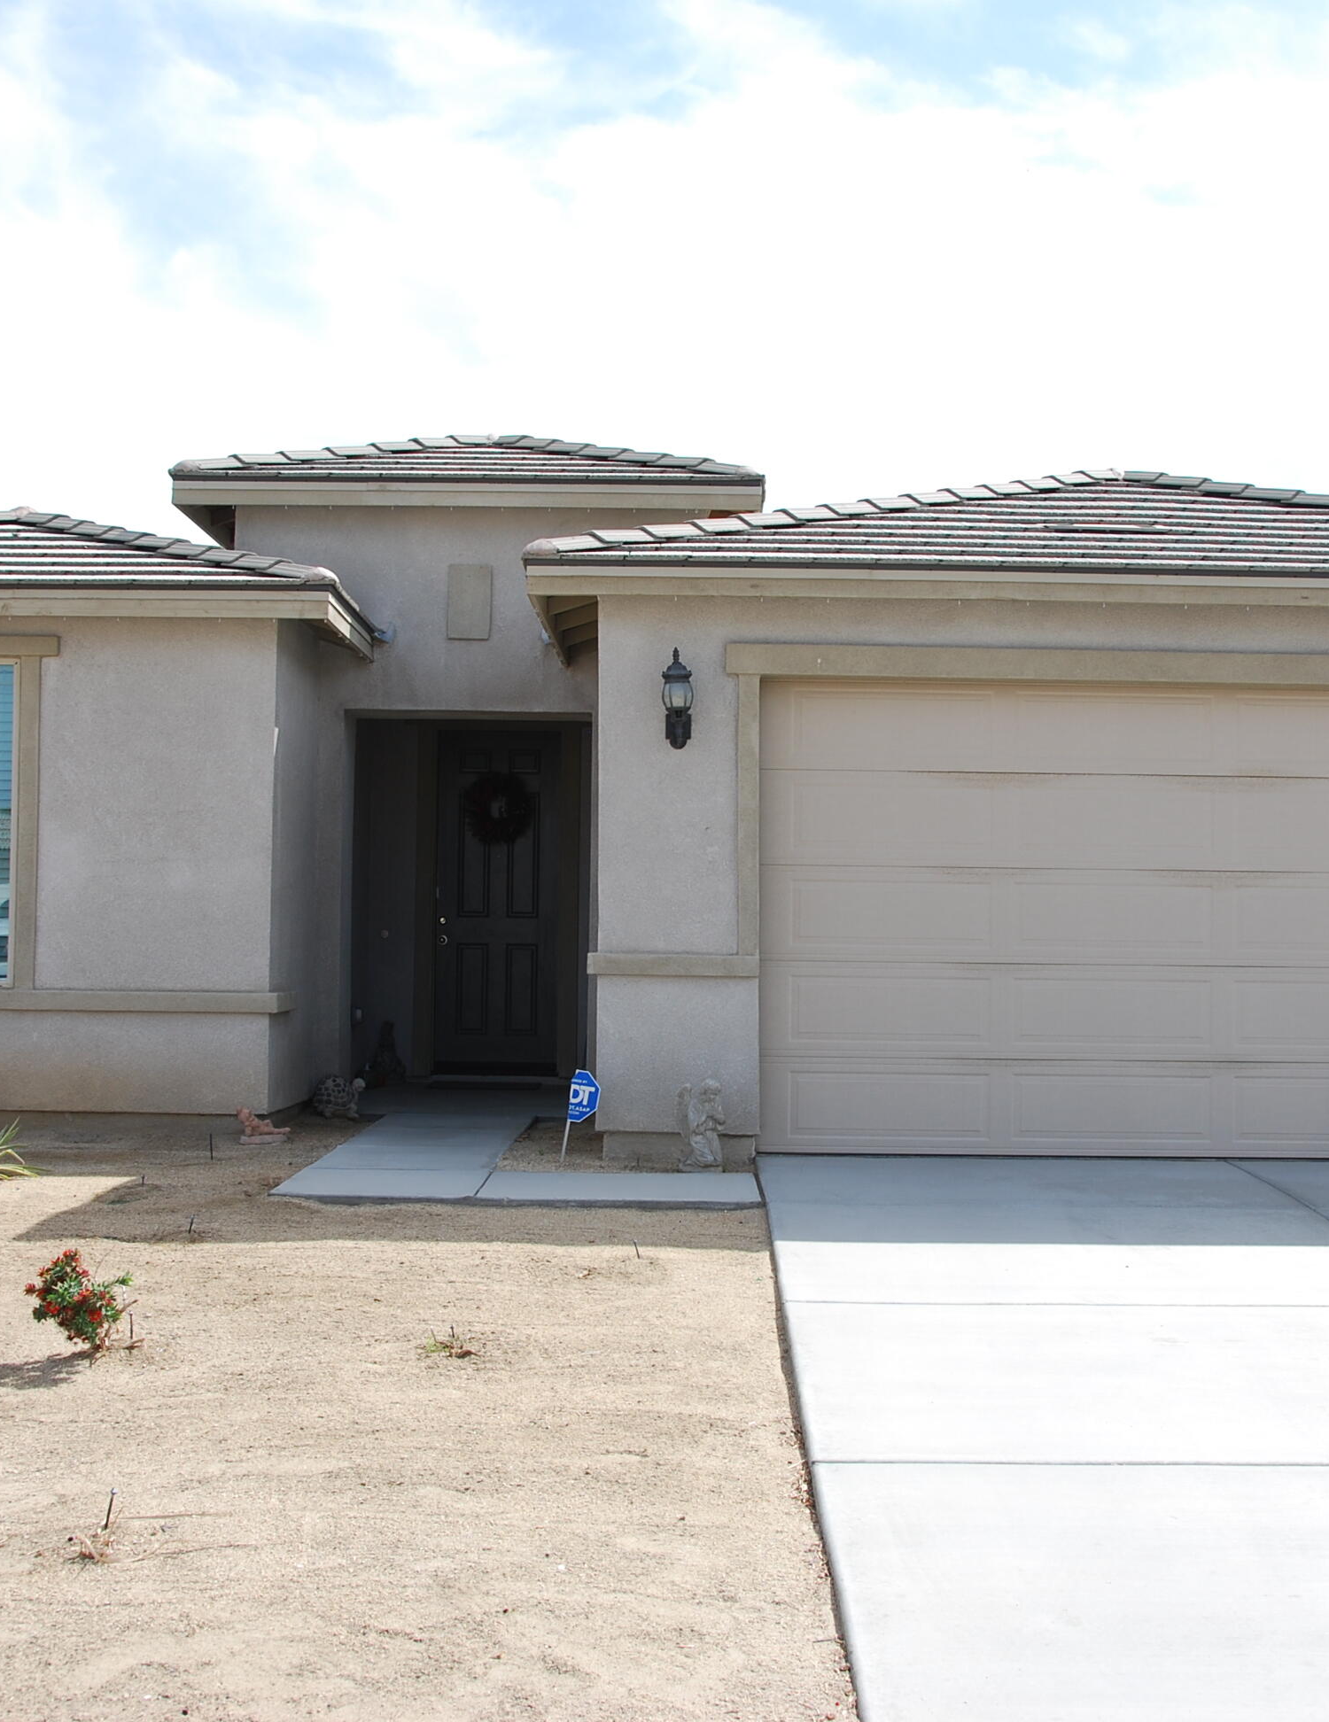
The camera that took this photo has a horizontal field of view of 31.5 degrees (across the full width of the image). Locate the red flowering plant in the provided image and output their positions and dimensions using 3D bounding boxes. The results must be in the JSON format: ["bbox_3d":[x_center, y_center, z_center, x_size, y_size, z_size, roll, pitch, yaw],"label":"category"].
[{"bbox_3d":[-1.872,1.407,7.550,0.340,0.320,0.310,1,-2,0],"label":"red flowering plant"}]

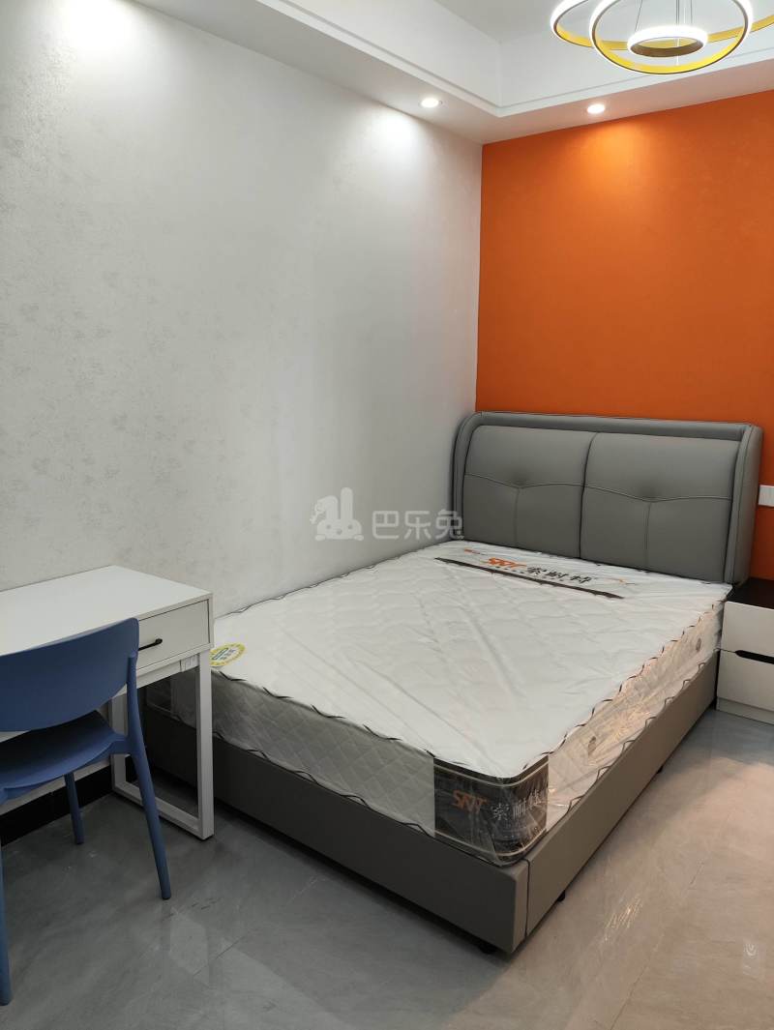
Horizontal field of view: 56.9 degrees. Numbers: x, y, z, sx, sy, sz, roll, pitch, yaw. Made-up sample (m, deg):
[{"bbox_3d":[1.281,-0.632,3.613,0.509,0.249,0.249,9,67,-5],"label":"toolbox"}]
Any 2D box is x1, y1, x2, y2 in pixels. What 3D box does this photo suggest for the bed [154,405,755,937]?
[{"bbox_3d":[0.431,0.270,2.957,1.500,1.165,2.330,8,13,37],"label":"bed"}]

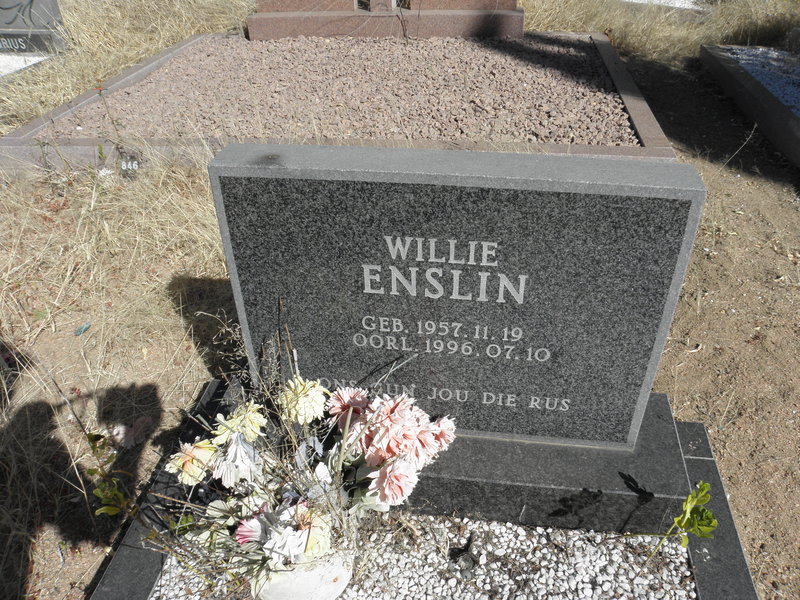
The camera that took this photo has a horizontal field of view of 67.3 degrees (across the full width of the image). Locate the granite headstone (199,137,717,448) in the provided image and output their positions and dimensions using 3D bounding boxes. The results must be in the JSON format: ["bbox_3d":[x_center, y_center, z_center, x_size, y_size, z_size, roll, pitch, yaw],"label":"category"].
[{"bbox_3d":[0.065,0.009,0.909,0.625,0.452,0.082,4,34,7],"label":"granite headstone"}]

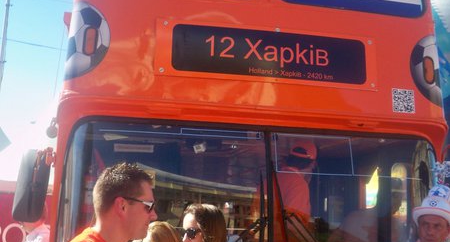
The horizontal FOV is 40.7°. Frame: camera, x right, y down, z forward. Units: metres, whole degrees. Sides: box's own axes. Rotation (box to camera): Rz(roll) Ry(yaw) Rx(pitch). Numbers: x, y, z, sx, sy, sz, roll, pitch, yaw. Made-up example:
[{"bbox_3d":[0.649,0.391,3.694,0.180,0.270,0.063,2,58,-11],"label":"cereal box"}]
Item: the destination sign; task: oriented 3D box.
[{"bbox_3d":[0.285,-0.399,3.712,1.220,0.290,0.050,3,-16,-11],"label":"destination sign"}]

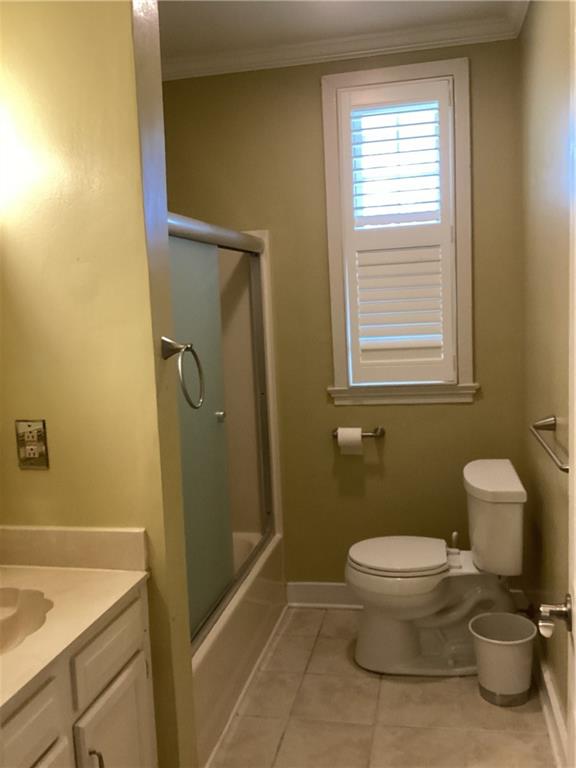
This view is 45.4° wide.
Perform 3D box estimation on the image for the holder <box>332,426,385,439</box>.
[{"bbox_3d":[0.328,0.225,3.172,0.236,0.054,0.082,-1,6,12],"label":"holder"}]

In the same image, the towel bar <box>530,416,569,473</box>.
[{"bbox_3d":[0.771,0.162,1.966,0.083,0.051,0.629,-1,6,12],"label":"towel bar"}]

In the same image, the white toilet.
[{"bbox_3d":[0.563,0.733,2.731,0.678,0.776,0.498,-1,6,12],"label":"white toilet"}]

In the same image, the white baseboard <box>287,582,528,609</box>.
[{"bbox_3d":[0.541,1.011,3.248,1.110,0.116,0.024,-1,6,12],"label":"white baseboard"}]

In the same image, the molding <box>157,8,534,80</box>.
[{"bbox_3d":[0.113,-1.458,3.030,1.748,0.061,0.066,-1,6,12],"label":"molding"}]

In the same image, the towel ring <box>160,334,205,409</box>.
[{"bbox_3d":[-0.256,-0.023,1.662,0.090,0.186,0.169,-1,6,12],"label":"towel ring"}]

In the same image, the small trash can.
[{"bbox_3d":[0.788,1.011,2.513,0.242,0.249,0.242,-1,6,12],"label":"small trash can"}]

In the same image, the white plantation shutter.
[{"bbox_3d":[0.499,-0.656,3.073,0.500,1.321,0.046,-1,6,12],"label":"white plantation shutter"}]

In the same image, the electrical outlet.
[{"bbox_3d":[-0.632,0.152,1.698,0.084,0.126,0.011,-1,6,12],"label":"electrical outlet"}]

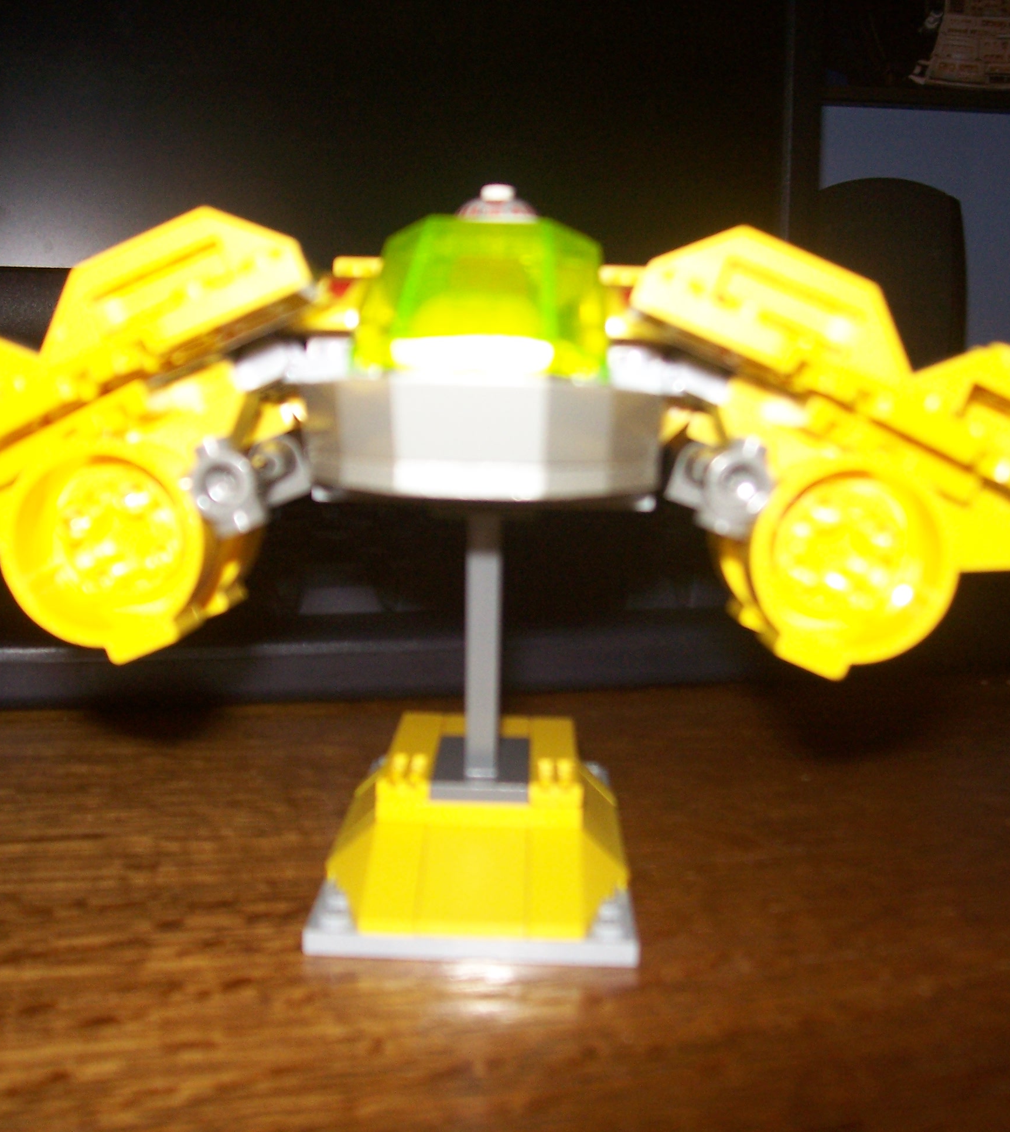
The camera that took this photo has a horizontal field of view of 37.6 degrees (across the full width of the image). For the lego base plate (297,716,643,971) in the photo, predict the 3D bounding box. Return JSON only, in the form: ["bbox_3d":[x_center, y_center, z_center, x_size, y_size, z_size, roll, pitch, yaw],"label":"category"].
[{"bbox_3d":[-0.004,0.041,0.258,0.048,0.021,0.096,1,7,1],"label":"lego base plate"}]

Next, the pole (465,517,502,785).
[{"bbox_3d":[-0.003,0.010,0.238,0.005,0.050,0.005,1,7,1],"label":"pole"}]

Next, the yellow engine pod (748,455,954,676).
[{"bbox_3d":[0.043,-0.002,0.206,0.026,0.028,0.046,25,7,-2],"label":"yellow engine pod"}]

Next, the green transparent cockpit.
[{"bbox_3d":[-0.003,-0.038,0.206,0.033,0.024,0.056,1,7,1],"label":"green transparent cockpit"}]

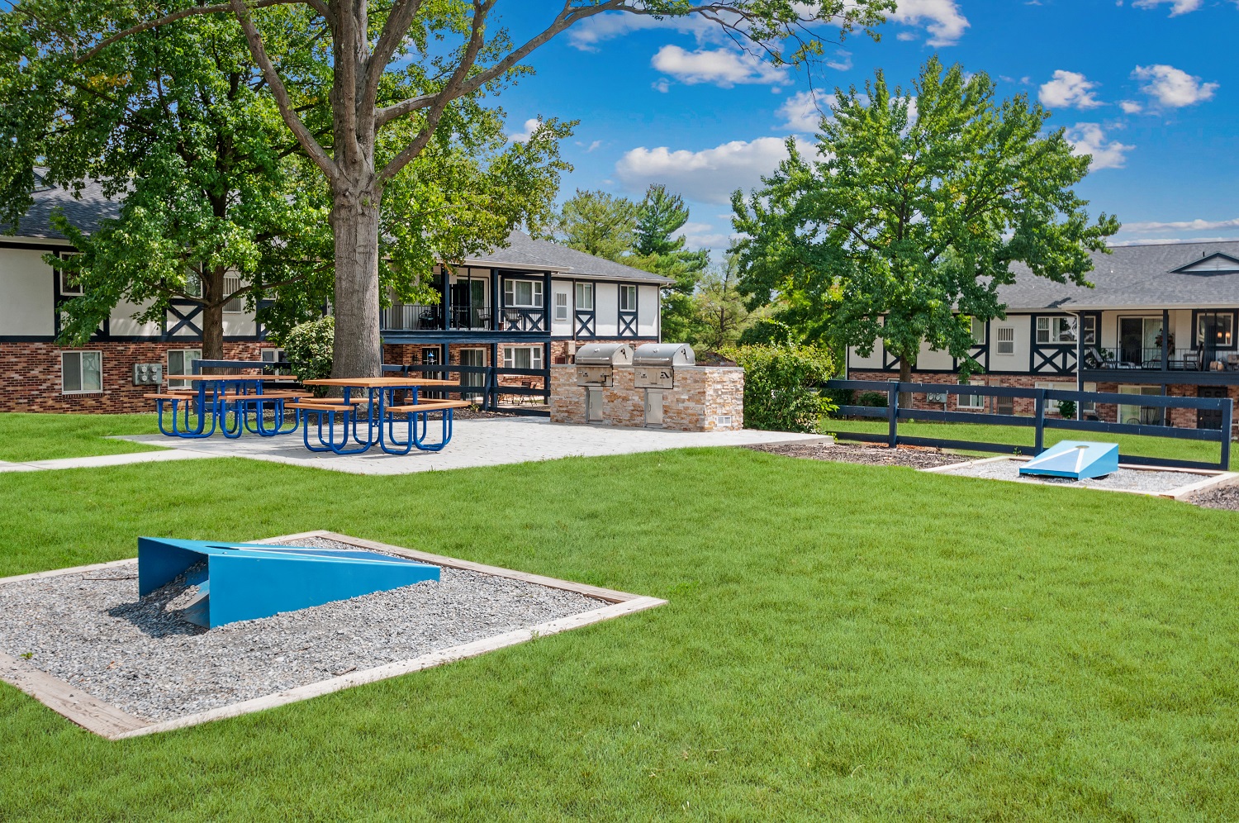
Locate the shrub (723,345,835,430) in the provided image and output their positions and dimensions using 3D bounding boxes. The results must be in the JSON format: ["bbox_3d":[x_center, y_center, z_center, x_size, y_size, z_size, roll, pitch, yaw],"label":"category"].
[{"bbox_3d":[2.316,-0.375,15.310,1.650,1.280,1.350,3,5,39],"label":"shrub"}]

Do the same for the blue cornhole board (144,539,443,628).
[{"bbox_3d":[-1.525,0.702,5.059,0.610,0.300,1.220,3,5,41],"label":"blue cornhole board"}]

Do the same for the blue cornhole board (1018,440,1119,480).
[{"bbox_3d":[4.930,0.520,11.652,0.610,0.300,1.220,4,5,42],"label":"blue cornhole board"}]

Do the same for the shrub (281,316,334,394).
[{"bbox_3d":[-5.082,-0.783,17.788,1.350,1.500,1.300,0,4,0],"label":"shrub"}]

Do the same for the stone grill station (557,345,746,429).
[{"bbox_3d":[0.331,-0.394,15.562,2.852,1.200,1.004,3,5,40],"label":"stone grill station"}]

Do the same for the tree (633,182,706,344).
[{"bbox_3d":[2.885,-6.880,61.676,5.200,13.000,5.200,0,4,0],"label":"tree"}]

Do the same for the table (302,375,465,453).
[{"bbox_3d":[-2.660,0.033,11.879,1.880,0.770,1.880,3,5,39],"label":"table"}]

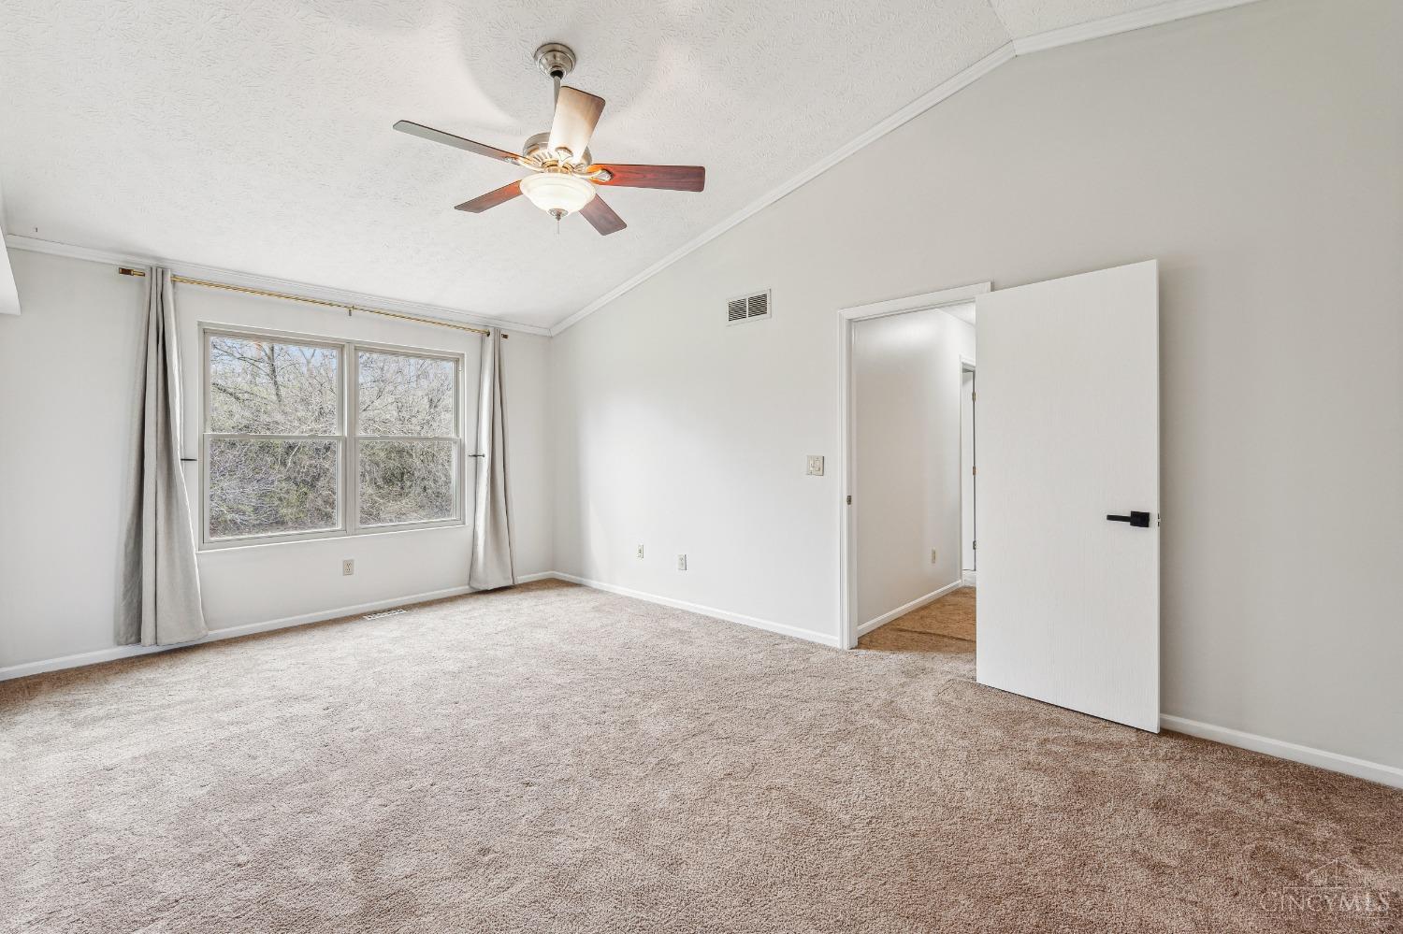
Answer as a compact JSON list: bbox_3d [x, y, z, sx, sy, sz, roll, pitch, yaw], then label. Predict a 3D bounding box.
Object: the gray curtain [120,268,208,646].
[{"bbox_3d":[-3.439,-0.065,3.710,0.150,2.375,0.420,0,1,43],"label":"gray curtain"}]

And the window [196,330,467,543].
[{"bbox_3d":[-2.755,-0.224,4.599,0.090,1.550,1.830,0,1,43],"label":"window"}]

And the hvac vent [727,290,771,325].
[{"bbox_3d":[0.328,-1.122,4.142,0.410,0.200,0.025,0,1,43],"label":"hvac vent"}]

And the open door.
[{"bbox_3d":[1.713,0.127,2.795,0.045,2.030,0.762,-1,1,-42],"label":"open door"}]

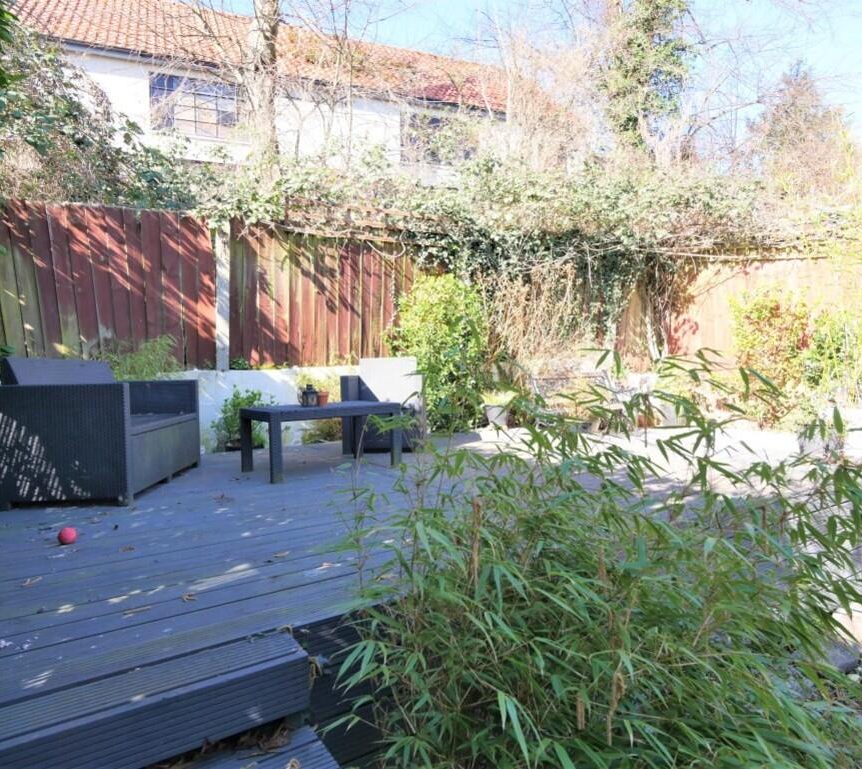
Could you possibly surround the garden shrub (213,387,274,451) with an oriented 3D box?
[{"bbox_3d":[-1.688,0.304,5.300,0.520,0.580,0.440,-2,2,-35],"label":"garden shrub"}]

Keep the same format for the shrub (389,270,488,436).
[{"bbox_3d":[0.077,-0.378,7.000,1.080,1.800,0.920,-2,2,-35],"label":"shrub"}]

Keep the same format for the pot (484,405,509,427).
[{"bbox_3d":[0.763,0.376,6.950,0.260,0.270,0.260,-1,1,0],"label":"pot"}]

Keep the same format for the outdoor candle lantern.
[{"bbox_3d":[-0.876,0.079,4.250,0.135,0.165,0.125,-2,2,-35],"label":"outdoor candle lantern"}]

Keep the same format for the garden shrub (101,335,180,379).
[{"bbox_3d":[-2.577,-0.222,5.250,0.700,0.450,0.480,-2,2,-35],"label":"garden shrub"}]

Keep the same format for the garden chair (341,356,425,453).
[{"bbox_3d":[-0.371,0.176,5.265,0.690,0.790,0.660,-1,1,3],"label":"garden chair"}]

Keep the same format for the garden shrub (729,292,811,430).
[{"bbox_3d":[3.969,-0.315,6.900,0.880,1.560,0.760,-1,1,0],"label":"garden shrub"}]

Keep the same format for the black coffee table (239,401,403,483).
[{"bbox_3d":[-0.776,0.381,4.212,0.962,0.445,0.597,-2,2,-35],"label":"black coffee table"}]

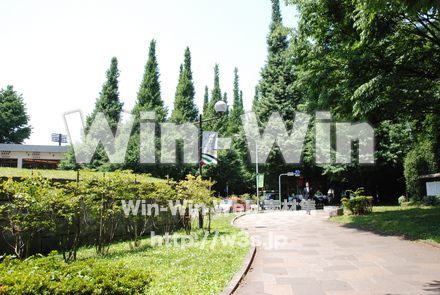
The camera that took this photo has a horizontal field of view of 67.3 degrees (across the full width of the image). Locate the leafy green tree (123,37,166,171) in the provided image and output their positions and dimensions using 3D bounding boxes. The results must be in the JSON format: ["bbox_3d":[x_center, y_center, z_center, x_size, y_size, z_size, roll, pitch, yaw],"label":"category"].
[{"bbox_3d":[-10.838,-4.380,49.423,6.600,24.320,6.600,0,-7,0],"label":"leafy green tree"}]

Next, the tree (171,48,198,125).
[{"bbox_3d":[-5.523,-4.308,54.509,6.000,25.790,6.000,0,-7,0],"label":"tree"}]

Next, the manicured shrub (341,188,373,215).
[{"bbox_3d":[7.076,2.803,17.100,1.680,1.330,1.500,0,-6,0],"label":"manicured shrub"}]

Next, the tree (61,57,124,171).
[{"bbox_3d":[-16.885,-2.812,44.128,8.000,19.290,8.000,0,-7,0],"label":"tree"}]

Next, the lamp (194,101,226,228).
[{"bbox_3d":[-0.356,0.588,12.380,1.150,4.790,0.450,0,-7,0],"label":"lamp"}]

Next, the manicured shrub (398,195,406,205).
[{"bbox_3d":[14.077,4.026,25.500,0.620,0.780,0.600,0,-6,0],"label":"manicured shrub"}]

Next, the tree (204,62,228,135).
[{"bbox_3d":[-0.640,-3.047,60.473,5.400,25.190,5.400,0,-7,0],"label":"tree"}]

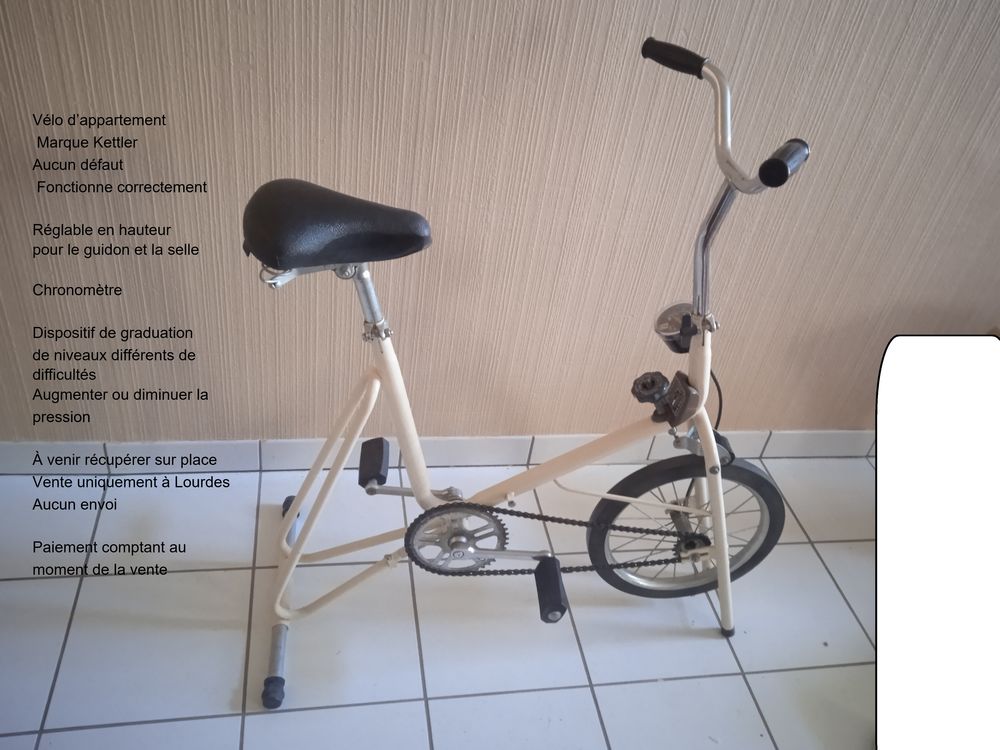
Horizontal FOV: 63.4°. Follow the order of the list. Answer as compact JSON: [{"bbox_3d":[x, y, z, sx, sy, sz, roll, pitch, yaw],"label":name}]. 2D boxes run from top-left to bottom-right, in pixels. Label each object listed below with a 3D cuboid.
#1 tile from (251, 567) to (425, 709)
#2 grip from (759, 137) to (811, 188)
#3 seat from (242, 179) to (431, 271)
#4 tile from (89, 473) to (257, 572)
[{"bbox_3d":[-0.305,0.476,1.497,0.300,0.010,0.300,0,38,-13],"label":"tile"},{"bbox_3d":[0.307,-0.228,0.870,0.031,0.031,0.101,26,38,20],"label":"grip"},{"bbox_3d":[-0.213,-0.195,1.067,0.255,0.092,0.200,3,38,-9],"label":"seat"},{"bbox_3d":[-0.647,0.296,1.638,0.300,0.010,0.264,0,38,-13],"label":"tile"}]

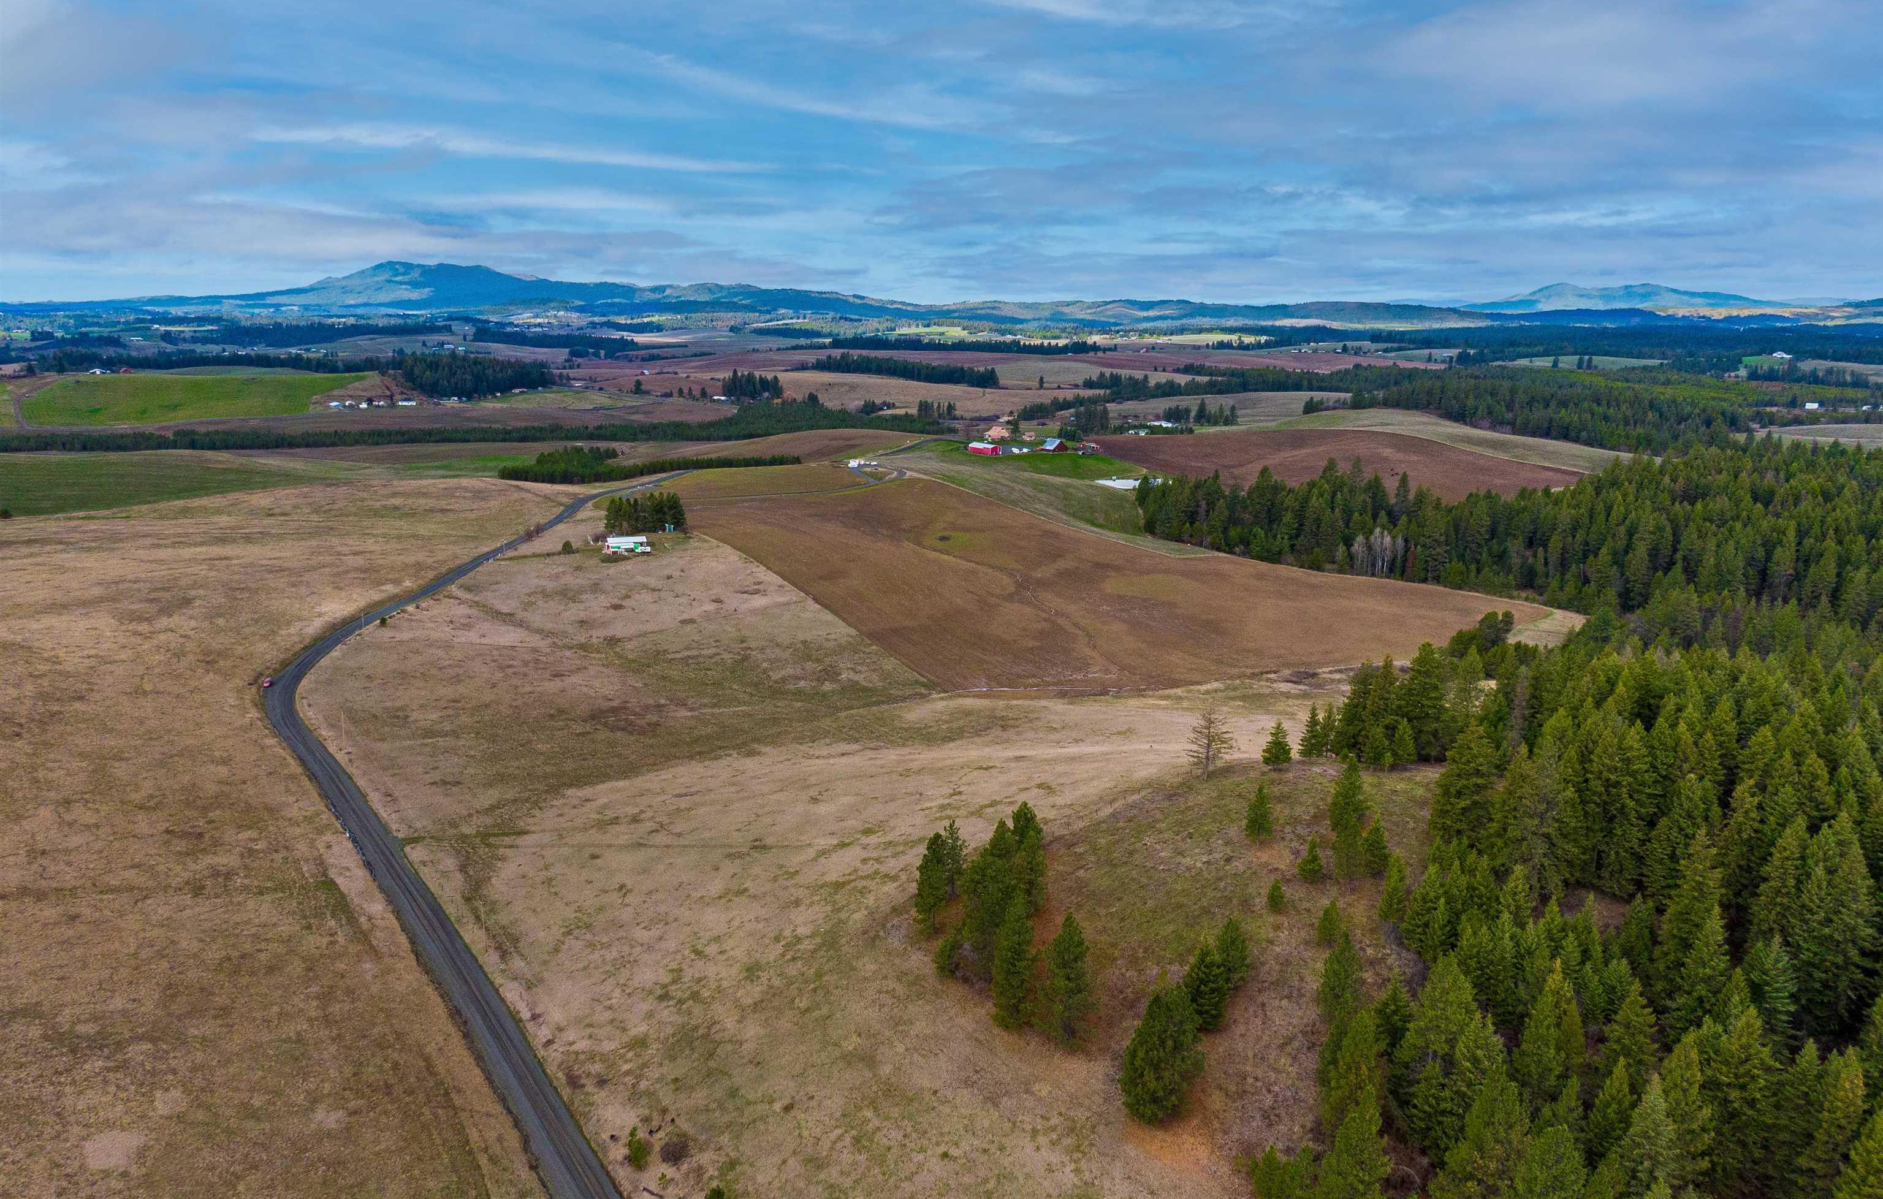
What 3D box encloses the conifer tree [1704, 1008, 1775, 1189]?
[{"bbox_3d":[100.930,63.700,164.920,8.740,26.430,8.740,0,12,0],"label":"conifer tree"}]

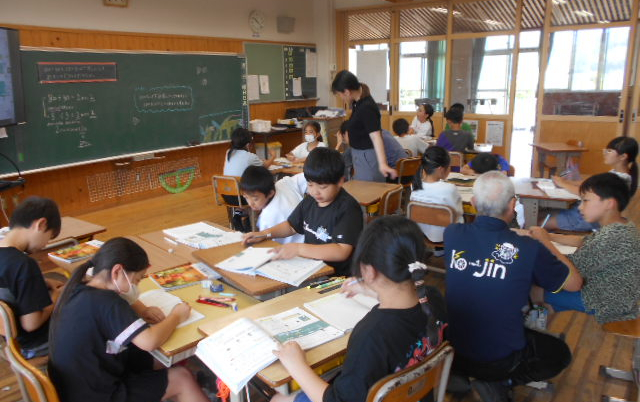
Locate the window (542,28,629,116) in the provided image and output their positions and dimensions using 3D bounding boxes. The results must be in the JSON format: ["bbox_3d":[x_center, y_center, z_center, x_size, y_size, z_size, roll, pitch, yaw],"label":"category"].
[{"bbox_3d":[3.406,-1.674,6.285,1.000,1.120,0.060,10,18,38],"label":"window"}]

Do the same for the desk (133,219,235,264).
[{"bbox_3d":[-0.656,0.522,2.665,0.420,0.640,0.610,-12,18,-35],"label":"desk"}]

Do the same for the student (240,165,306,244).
[{"bbox_3d":[-0.244,0.255,2.917,0.660,1.010,0.420,-12,18,-35],"label":"student"}]

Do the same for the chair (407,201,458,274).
[{"bbox_3d":[0.860,0.292,3.400,0.370,0.680,0.440,8,17,32],"label":"chair"}]

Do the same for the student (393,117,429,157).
[{"bbox_3d":[0.938,-0.357,5.083,0.420,1.035,0.620,6,16,25],"label":"student"}]

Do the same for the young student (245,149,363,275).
[{"bbox_3d":[-0.047,0.324,2.354,0.640,1.155,0.480,-12,18,-35],"label":"young student"}]

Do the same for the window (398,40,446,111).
[{"bbox_3d":[1.663,-2.017,7.841,0.858,1.129,0.060,10,18,36],"label":"window"}]

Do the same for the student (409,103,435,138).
[{"bbox_3d":[1.400,-0.765,6.622,0.520,1.120,0.400,-10,16,-30],"label":"student"}]

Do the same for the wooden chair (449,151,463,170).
[{"bbox_3d":[1.306,-0.172,5.020,0.367,0.745,0.439,5,16,25],"label":"wooden chair"}]

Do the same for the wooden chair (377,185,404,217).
[{"bbox_3d":[0.408,0.214,3.756,0.440,0.680,0.370,7,16,30],"label":"wooden chair"}]

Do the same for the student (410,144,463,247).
[{"bbox_3d":[0.894,0.093,3.449,0.420,1.040,0.660,8,17,34],"label":"student"}]

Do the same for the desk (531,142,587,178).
[{"bbox_3d":[2.922,-0.396,5.976,0.430,0.650,0.620,-1,14,3],"label":"desk"}]

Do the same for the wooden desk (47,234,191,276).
[{"bbox_3d":[-0.941,0.607,2.367,0.622,0.673,0.428,13,20,43],"label":"wooden desk"}]

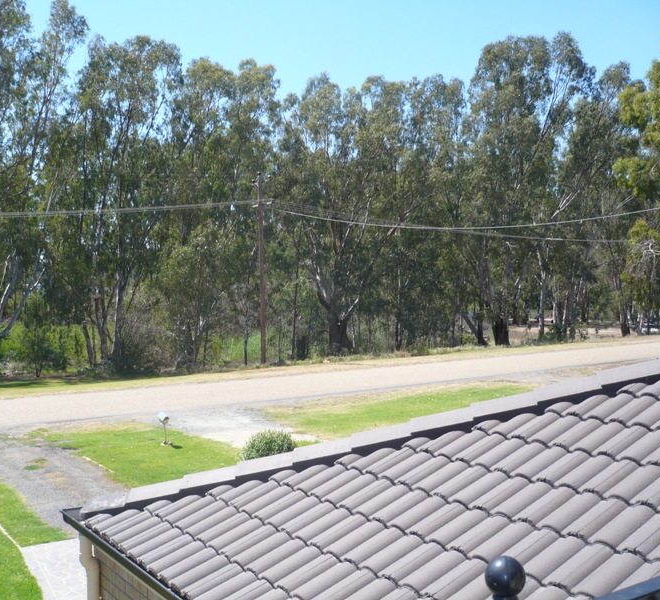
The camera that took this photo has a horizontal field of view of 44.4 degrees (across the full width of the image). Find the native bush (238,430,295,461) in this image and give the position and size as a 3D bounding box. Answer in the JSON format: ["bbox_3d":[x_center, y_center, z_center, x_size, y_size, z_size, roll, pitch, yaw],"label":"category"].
[{"bbox_3d":[-1.493,3.598,19.800,1.500,0.850,1.450,0,1,0],"label":"native bush"}]

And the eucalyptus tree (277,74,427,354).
[{"bbox_3d":[1.382,-5.496,52.000,9.600,18.000,9.400,0,1,0],"label":"eucalyptus tree"}]

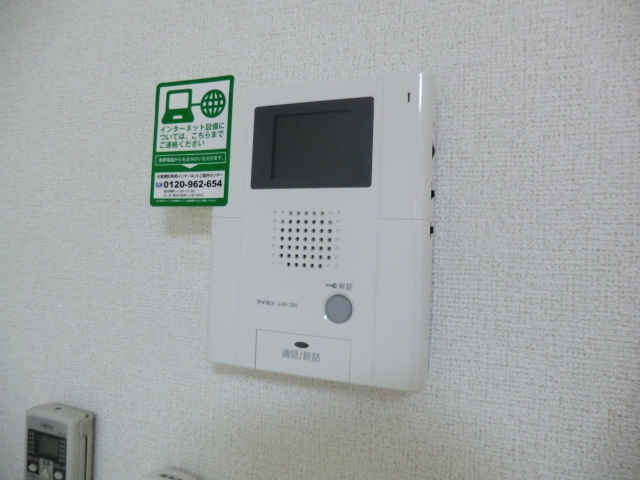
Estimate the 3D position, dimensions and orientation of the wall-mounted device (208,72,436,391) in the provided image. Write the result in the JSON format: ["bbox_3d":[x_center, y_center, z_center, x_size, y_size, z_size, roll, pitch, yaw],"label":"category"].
[{"bbox_3d":[-0.005,-0.008,0.337,0.174,0.213,0.033,2,0,20],"label":"wall-mounted device"}]

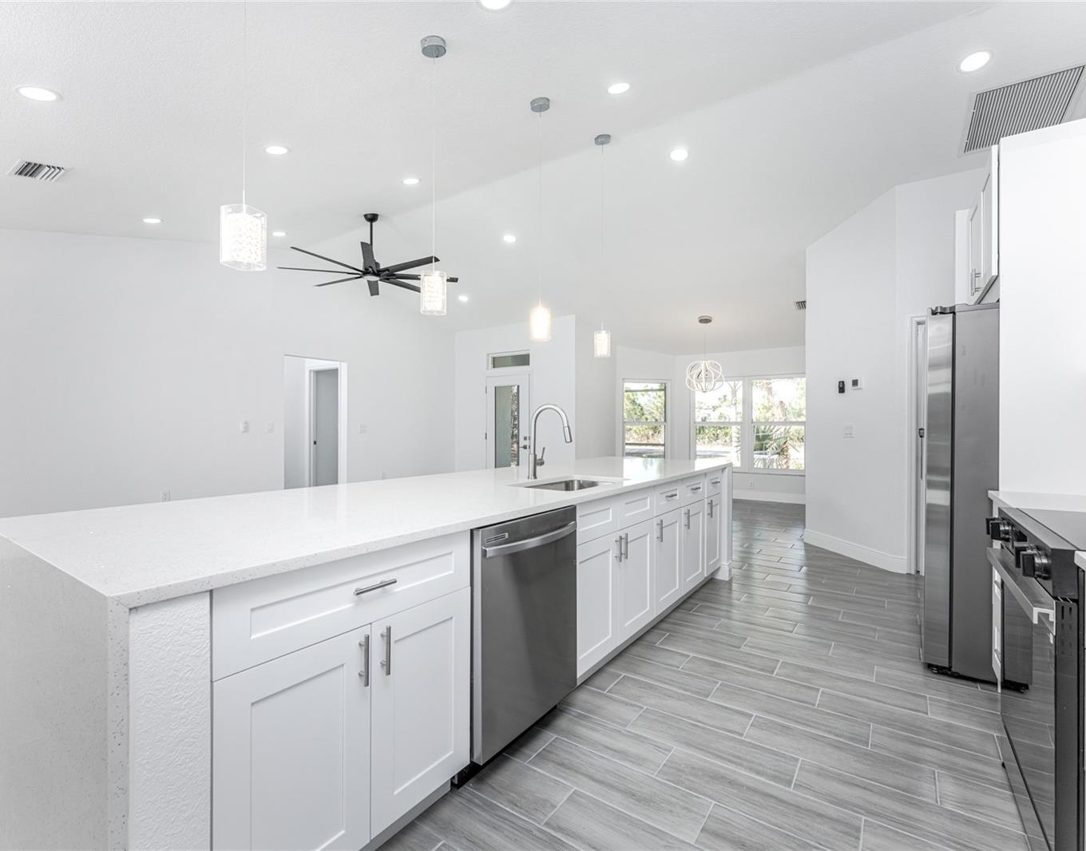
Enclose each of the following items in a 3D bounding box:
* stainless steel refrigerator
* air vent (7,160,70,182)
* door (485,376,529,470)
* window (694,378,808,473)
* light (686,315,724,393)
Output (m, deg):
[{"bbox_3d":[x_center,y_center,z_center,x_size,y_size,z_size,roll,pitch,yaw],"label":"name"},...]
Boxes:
[{"bbox_3d":[2.501,0.321,2.608,0.830,1.785,0.910,0,0,35],"label":"stainless steel refrigerator"},{"bbox_3d":[-3.366,-1.704,3.329,0.320,0.030,0.270,0,12,35],"label":"air vent"},{"bbox_3d":[-0.577,0.206,8.085,0.920,2.040,0.070,0,0,35],"label":"door"},{"bbox_3d":[3.440,-0.025,8.337,1.870,1.620,0.120,0,0,35],"label":"window"},{"bbox_3d":[2.325,-1.022,7.120,0.530,1.080,0.530,0,0,35],"label":"light"}]

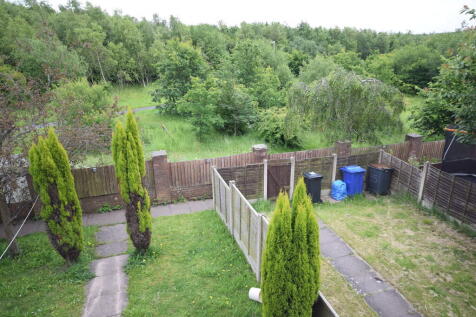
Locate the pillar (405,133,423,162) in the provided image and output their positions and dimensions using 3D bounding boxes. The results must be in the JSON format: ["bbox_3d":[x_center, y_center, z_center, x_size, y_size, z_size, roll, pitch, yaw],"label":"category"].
[{"bbox_3d":[7.629,-0.177,13.985,0.520,1.760,0.520,-4,16,-17],"label":"pillar"}]

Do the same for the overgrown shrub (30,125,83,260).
[{"bbox_3d":[-4.193,0.925,7.185,0.920,3.120,0.900,-9,18,-31],"label":"overgrown shrub"}]

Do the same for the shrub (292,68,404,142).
[{"bbox_3d":[7.154,-3.689,21.492,7.500,4.600,6.600,5,16,18],"label":"shrub"}]

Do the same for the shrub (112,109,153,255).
[{"bbox_3d":[-2.569,0.599,7.680,0.780,3.500,0.780,-5,16,-19],"label":"shrub"}]

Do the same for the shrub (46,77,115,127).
[{"bbox_3d":[-13.205,-4.886,27.162,5.100,3.800,4.600,-7,17,-25],"label":"shrub"}]

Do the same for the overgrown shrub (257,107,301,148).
[{"bbox_3d":[2.615,-1.973,19.410,2.850,2.350,2.600,2,15,7],"label":"overgrown shrub"}]

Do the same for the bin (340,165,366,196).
[{"bbox_3d":[4.194,0.824,11.572,0.590,1.070,0.720,-8,17,-28],"label":"bin"}]

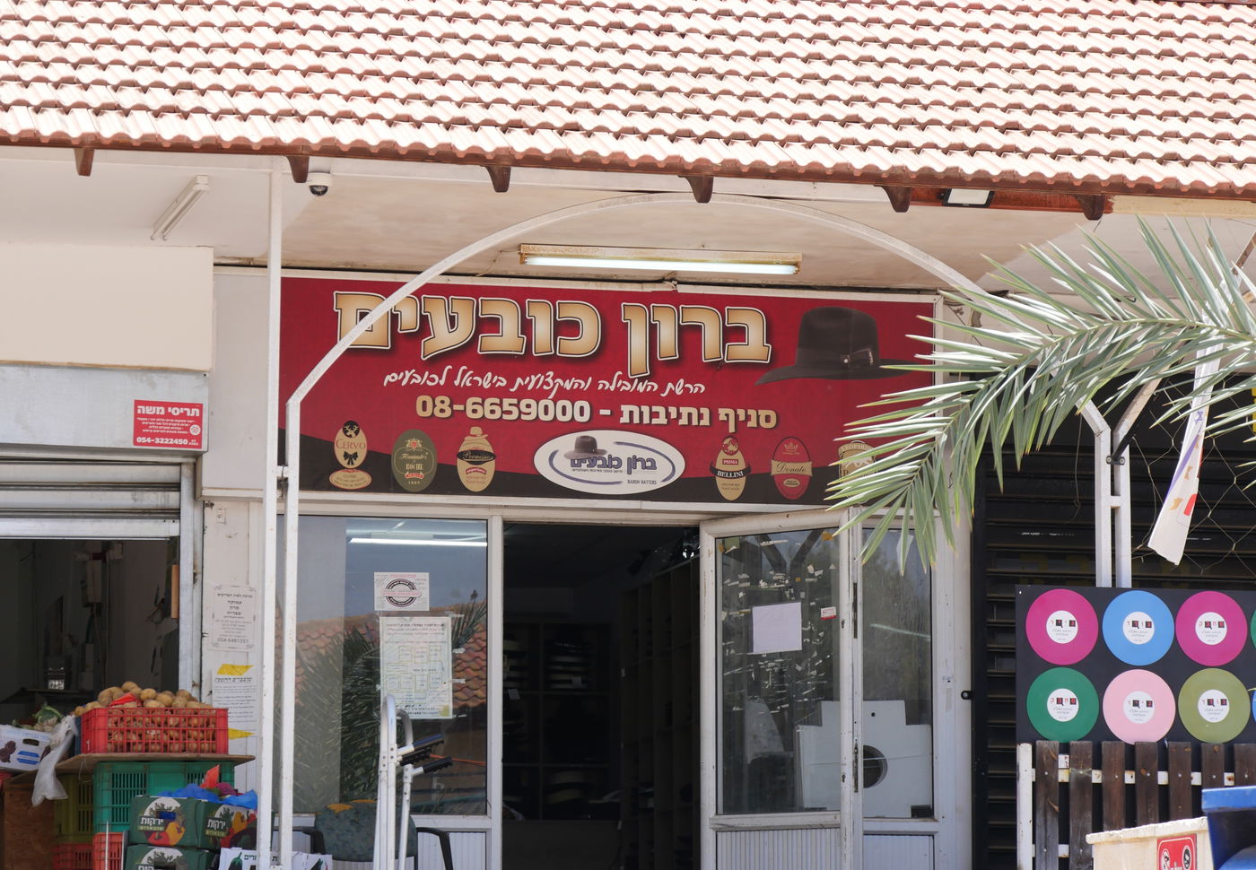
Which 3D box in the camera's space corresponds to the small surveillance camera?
[{"bbox_3d":[-1.192,-0.972,18.250,0.095,0.092,0.095,2,-8,-13],"label":"small surveillance camera"}]

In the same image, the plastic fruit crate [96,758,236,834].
[{"bbox_3d":[-1.978,1.545,19.955,0.580,0.295,0.390,2,-8,-13],"label":"plastic fruit crate"}]

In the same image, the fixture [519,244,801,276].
[{"bbox_3d":[0.138,-0.746,20.080,1.230,0.090,0.060,2,-8,-12],"label":"fixture"}]

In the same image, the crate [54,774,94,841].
[{"bbox_3d":[-2.196,1.653,20.685,0.580,0.295,0.390,2,-8,-13],"label":"crate"}]

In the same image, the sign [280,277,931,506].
[{"bbox_3d":[-0.099,-0.179,20.754,2.950,0.960,0.070,2,-8,-13],"label":"sign"}]

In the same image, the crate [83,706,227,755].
[{"bbox_3d":[-2.008,1.280,20.061,0.570,0.195,0.390,2,-8,-13],"label":"crate"}]

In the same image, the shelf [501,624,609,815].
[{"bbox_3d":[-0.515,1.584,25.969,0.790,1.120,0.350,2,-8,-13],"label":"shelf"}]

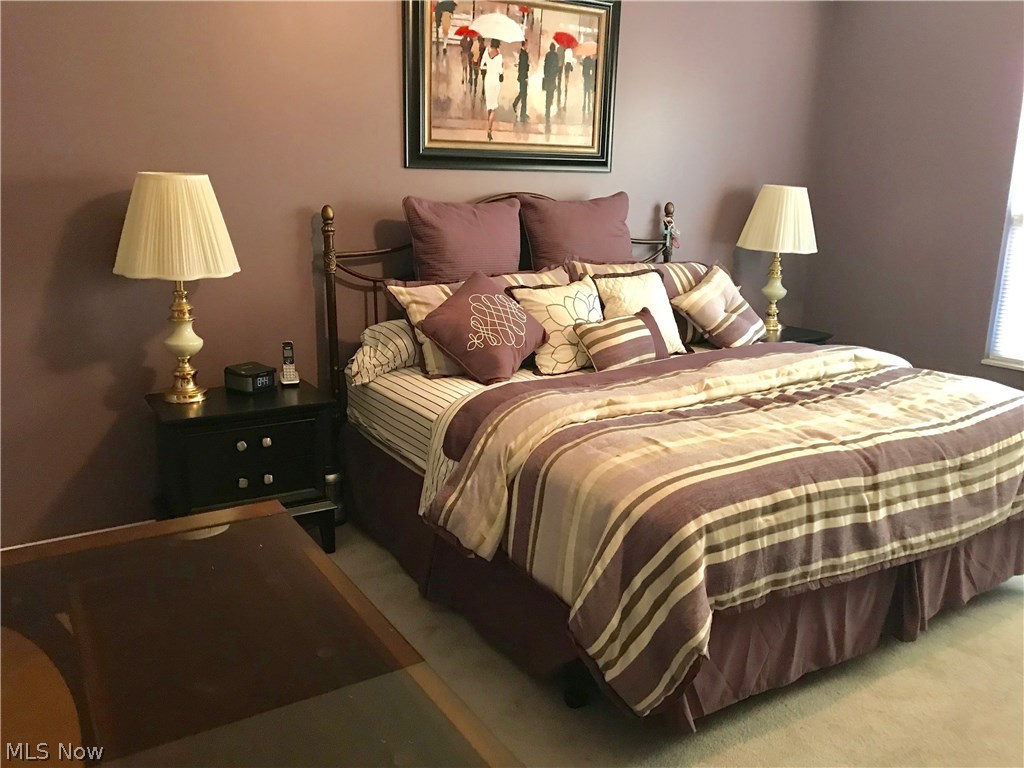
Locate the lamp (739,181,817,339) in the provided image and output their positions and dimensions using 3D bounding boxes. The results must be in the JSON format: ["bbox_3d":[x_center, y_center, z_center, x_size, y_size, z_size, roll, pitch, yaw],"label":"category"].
[{"bbox_3d":[1.702,-0.803,5.293,0.475,0.915,0.475,-7,16,-31],"label":"lamp"}]

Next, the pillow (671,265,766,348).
[{"bbox_3d":[1.057,-0.385,4.250,0.420,0.420,0.150,-33,-5,-32],"label":"pillow"}]

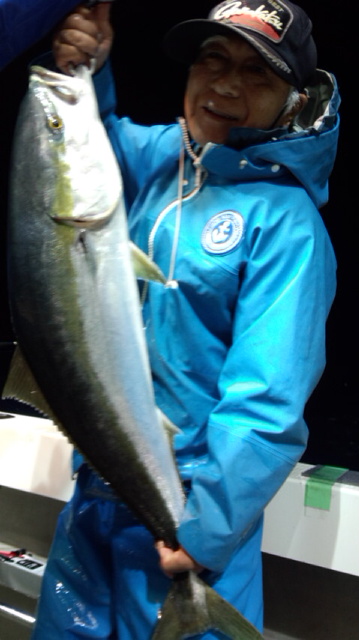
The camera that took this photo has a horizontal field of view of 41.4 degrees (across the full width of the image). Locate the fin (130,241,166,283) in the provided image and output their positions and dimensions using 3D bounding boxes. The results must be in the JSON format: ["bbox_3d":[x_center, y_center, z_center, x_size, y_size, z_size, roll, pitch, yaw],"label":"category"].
[{"bbox_3d":[-0.049,-0.087,0.730,0.035,0.082,0.017,-41,9,0],"label":"fin"}]

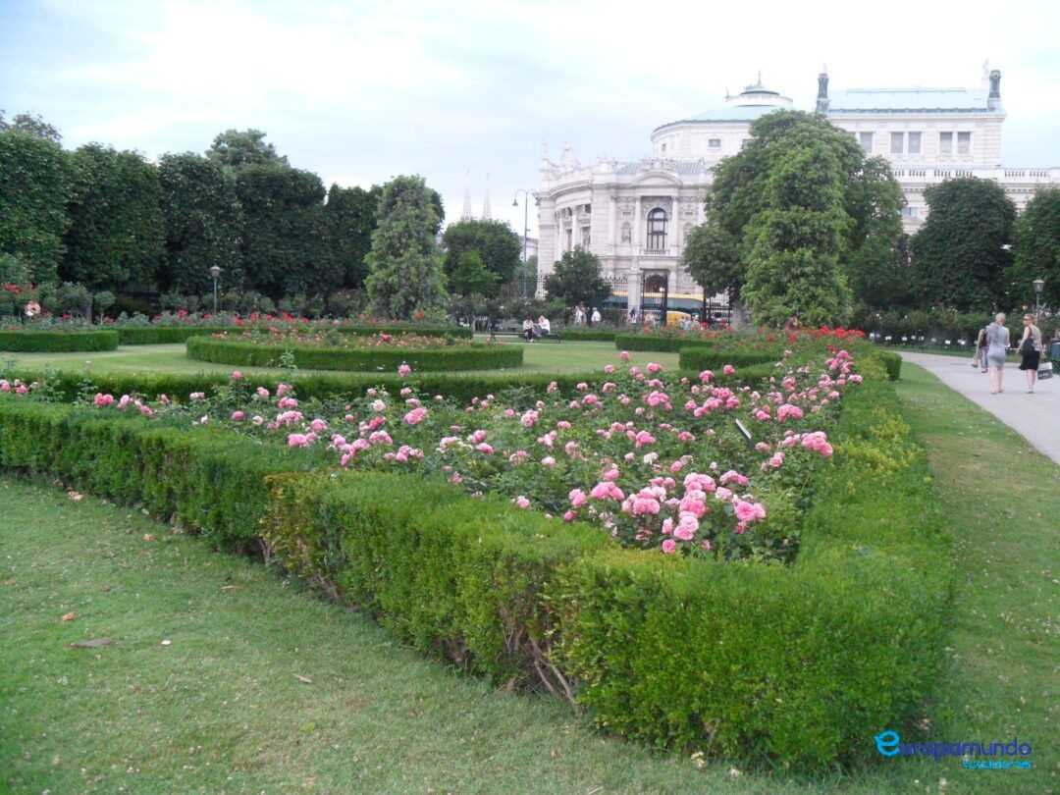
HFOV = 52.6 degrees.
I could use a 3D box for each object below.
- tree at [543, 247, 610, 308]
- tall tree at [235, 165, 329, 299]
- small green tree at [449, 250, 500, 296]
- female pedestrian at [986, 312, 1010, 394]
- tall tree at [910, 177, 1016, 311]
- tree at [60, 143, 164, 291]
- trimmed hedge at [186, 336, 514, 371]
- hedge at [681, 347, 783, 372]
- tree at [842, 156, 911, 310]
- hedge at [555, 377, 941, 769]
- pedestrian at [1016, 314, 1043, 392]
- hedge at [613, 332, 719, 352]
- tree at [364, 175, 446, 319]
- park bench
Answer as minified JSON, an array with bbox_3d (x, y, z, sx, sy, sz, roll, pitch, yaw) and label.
[{"bbox_3d":[3.109,-6.930,70.000,4.500,5.700,4.500,1,5,0],"label":"tree"},{"bbox_3d":[-15.668,-9.399,67.479,6.103,10.042,6.103,0,5,-13],"label":"tall tree"},{"bbox_3d":[-3.844,-7.185,73.000,3.500,5.500,3.500,1,5,0],"label":"small green tree"},{"bbox_3d":[9.774,-0.927,22.400,0.480,1.680,0.360,2,5,17],"label":"female pedestrian"},{"bbox_3d":[25.816,-8.187,64.500,6.309,9.781,6.309,3,5,21],"label":"tall tree"},{"bbox_3d":[-22.262,-8.233,57.000,4.400,9.600,4.800,5,6,43],"label":"tree"},{"bbox_3d":[-4.954,-1.329,30.302,9.700,0.560,9.700,0,5,-9],"label":"trimmed hedge"},{"bbox_3d":[5.400,-0.870,27.800,0.650,0.550,3.900,-3,6,-37],"label":"hedge"},{"bbox_3d":[21.753,-9.621,69.405,5.128,11.663,6.500,3,5,17],"label":"tree"},{"bbox_3d":[3.000,0.432,10.835,1.370,0.600,14.850,3,5,17],"label":"hedge"},{"bbox_3d":[10.370,-0.891,22.235,0.560,1.650,0.420,2,5,11],"label":"pedestrian"},{"bbox_3d":[5.400,-1.970,41.300,0.650,0.550,6.600,-2,5,-30],"label":"hedge"},{"bbox_3d":[-7.232,-8.153,61.548,4.656,8.882,4.656,1,5,-7],"label":"tree"},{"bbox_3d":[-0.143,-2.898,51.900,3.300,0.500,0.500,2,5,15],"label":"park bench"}]

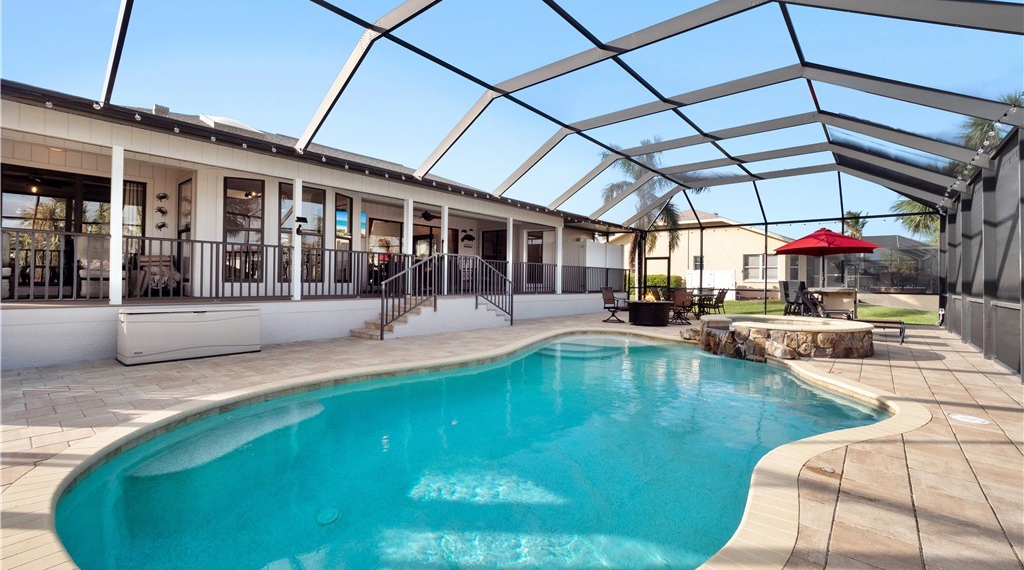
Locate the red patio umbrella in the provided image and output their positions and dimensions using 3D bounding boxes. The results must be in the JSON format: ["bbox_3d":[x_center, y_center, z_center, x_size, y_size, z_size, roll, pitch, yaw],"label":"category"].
[{"bbox_3d":[9.167,-0.233,12.078,3.000,2.780,3.000,2,1,42],"label":"red patio umbrella"}]

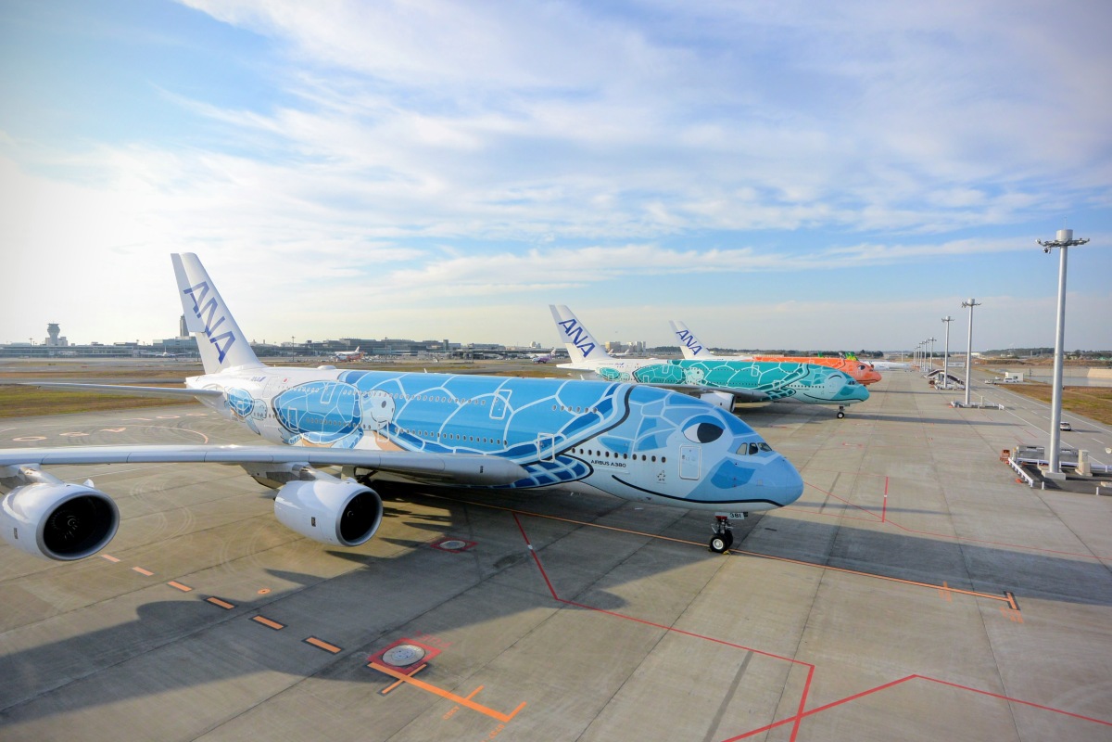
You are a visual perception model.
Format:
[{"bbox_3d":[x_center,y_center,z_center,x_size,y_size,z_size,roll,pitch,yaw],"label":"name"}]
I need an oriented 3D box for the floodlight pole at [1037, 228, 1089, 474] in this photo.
[{"bbox_3d":[54.476,-1.932,60.121,4.000,26.310,4.100,2,3,29],"label":"floodlight pole"}]

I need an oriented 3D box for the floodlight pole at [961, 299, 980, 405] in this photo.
[{"bbox_3d":[102.404,-4.494,137.576,4.000,26.310,4.100,2,3,29],"label":"floodlight pole"}]

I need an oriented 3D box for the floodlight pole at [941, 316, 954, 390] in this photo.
[{"bbox_3d":[142.966,-6.669,203.273,4.000,26.310,4.100,2,3,29],"label":"floodlight pole"}]

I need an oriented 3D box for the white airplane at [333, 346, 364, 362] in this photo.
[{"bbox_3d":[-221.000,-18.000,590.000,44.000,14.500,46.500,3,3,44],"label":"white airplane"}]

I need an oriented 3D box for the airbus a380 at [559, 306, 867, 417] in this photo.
[{"bbox_3d":[29.800,-3.575,126.034,72.720,24.100,79.750,2,3,29],"label":"airbus a380"}]

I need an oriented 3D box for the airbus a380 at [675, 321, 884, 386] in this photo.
[{"bbox_3d":[75.730,-6.038,200.443,72.720,24.100,79.750,2,3,29],"label":"airbus a380"}]

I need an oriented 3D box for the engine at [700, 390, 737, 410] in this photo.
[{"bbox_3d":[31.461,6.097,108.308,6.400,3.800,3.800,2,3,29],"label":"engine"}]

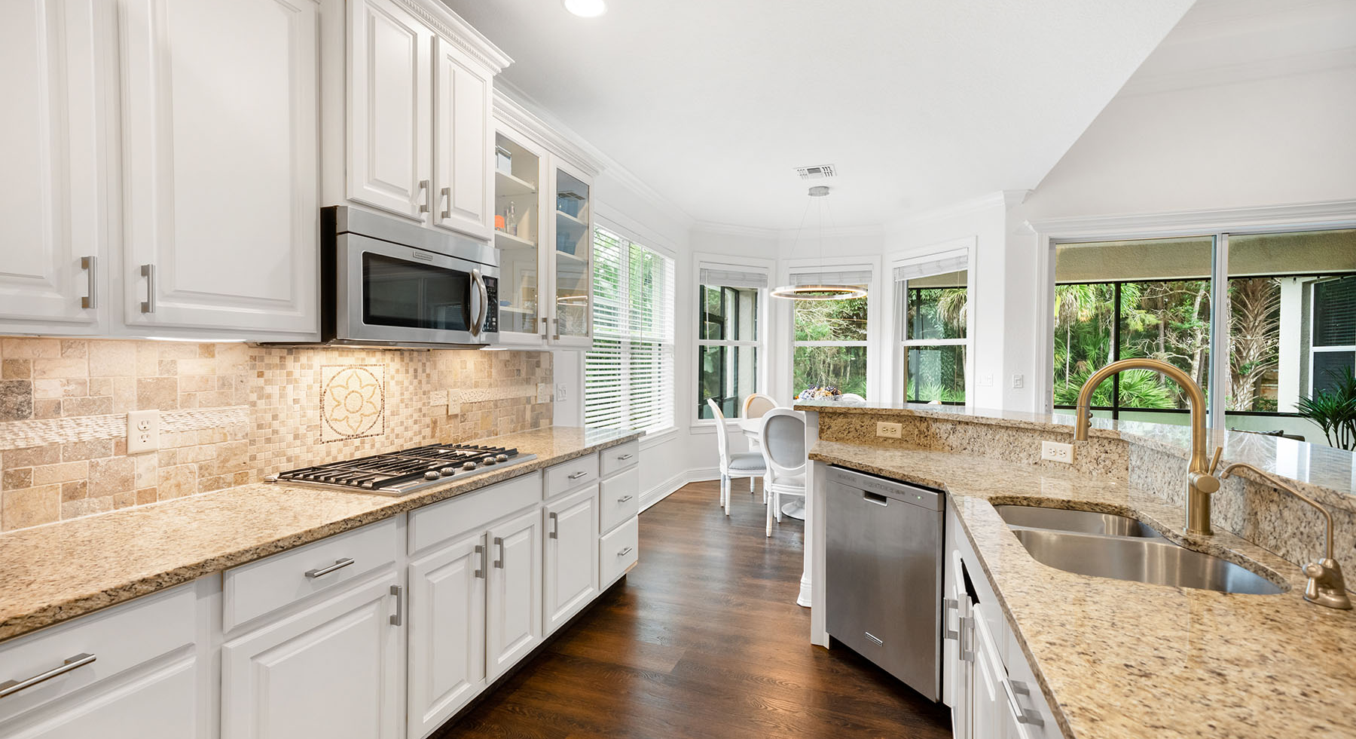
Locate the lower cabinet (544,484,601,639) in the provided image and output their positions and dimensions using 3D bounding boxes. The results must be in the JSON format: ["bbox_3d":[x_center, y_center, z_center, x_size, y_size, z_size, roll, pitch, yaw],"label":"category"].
[{"bbox_3d":[-0.769,0.888,2.830,0.580,0.580,0.550,0,1,19],"label":"lower cabinet"}]

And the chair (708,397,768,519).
[{"bbox_3d":[0.565,0.777,5.097,0.600,1.000,0.500,0,1,-5],"label":"chair"}]

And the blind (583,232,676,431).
[{"bbox_3d":[-0.344,-0.257,5.036,0.100,1.760,2.030,0,1,19],"label":"blind"}]

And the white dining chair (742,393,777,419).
[{"bbox_3d":[0.942,0.755,5.966,0.500,0.980,0.600,0,1,-7],"label":"white dining chair"}]

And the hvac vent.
[{"bbox_3d":[1.098,-1.537,4.445,0.300,0.030,0.270,1,1,20],"label":"hvac vent"}]

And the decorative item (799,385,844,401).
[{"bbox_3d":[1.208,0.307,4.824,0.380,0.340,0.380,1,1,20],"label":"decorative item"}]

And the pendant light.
[{"bbox_3d":[1.265,-1.158,5.069,0.870,0.990,0.870,0,1,0],"label":"pendant light"}]

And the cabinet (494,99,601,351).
[{"bbox_3d":[-0.859,-0.690,3.158,0.380,1.140,1.120,0,1,19],"label":"cabinet"}]

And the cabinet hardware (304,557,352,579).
[{"bbox_3d":[-0.911,0.518,1.482,0.034,0.014,0.120,0,1,19],"label":"cabinet hardware"}]

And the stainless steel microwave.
[{"bbox_3d":[-1.104,-0.315,2.210,0.430,0.420,0.760,1,1,20],"label":"stainless steel microwave"}]

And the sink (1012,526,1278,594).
[{"bbox_3d":[0.984,0.528,1.255,0.430,0.220,0.390,0,1,19],"label":"sink"}]

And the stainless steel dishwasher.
[{"bbox_3d":[1.084,0.854,2.435,0.600,0.830,0.600,0,1,-27],"label":"stainless steel dishwasher"}]

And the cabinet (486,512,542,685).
[{"bbox_3d":[-0.921,0.890,2.381,0.580,0.585,0.382,0,1,19],"label":"cabinet"}]

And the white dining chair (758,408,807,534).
[{"bbox_3d":[0.908,0.784,4.321,0.500,0.980,0.600,1,1,29],"label":"white dining chair"}]

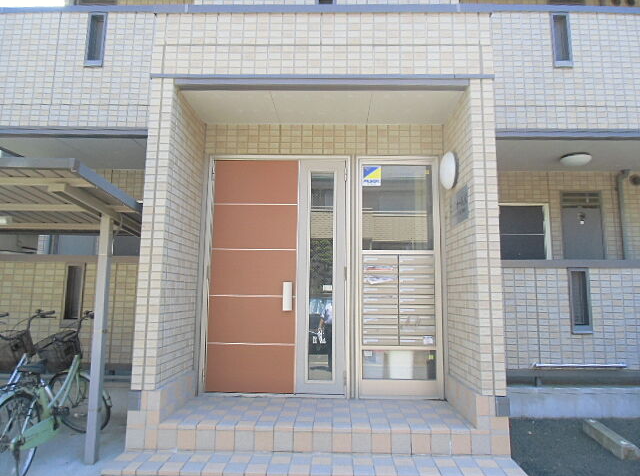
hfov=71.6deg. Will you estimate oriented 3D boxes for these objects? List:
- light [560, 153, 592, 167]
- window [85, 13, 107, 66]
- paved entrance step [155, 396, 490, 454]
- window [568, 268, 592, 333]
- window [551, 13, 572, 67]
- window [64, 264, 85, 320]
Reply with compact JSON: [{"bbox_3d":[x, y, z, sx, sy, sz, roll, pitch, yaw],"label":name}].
[{"bbox_3d":[3.345,-1.004,5.791,0.360,0.110,0.360,1,-8,1],"label":"light"},{"bbox_3d":[-2.742,-2.423,5.455,0.230,0.700,0.100,1,-8,1],"label":"window"},{"bbox_3d":[-0.005,1.652,3.992,2.540,0.210,0.980,1,-8,1],"label":"paved entrance step"},{"bbox_3d":[2.878,0.695,4.919,0.230,0.710,0.100,1,-8,1],"label":"window"},{"bbox_3d":[2.905,-2.370,5.342,0.220,0.700,0.100,1,-8,1],"label":"window"},{"bbox_3d":[-2.781,0.642,5.032,0.225,0.700,0.100,1,-8,1],"label":"window"}]

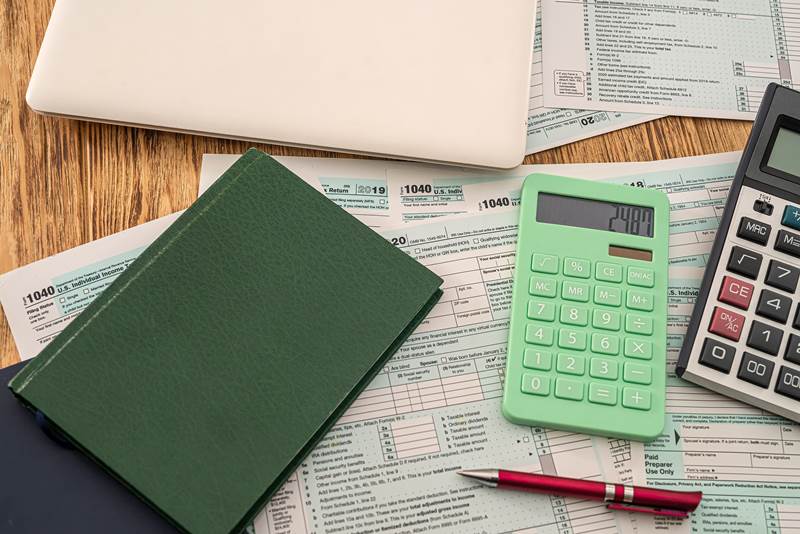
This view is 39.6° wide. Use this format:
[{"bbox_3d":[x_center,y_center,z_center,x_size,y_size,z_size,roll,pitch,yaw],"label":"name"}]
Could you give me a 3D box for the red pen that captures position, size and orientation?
[{"bbox_3d":[0.101,0.127,0.625,0.139,0.011,0.014,8,63,-1],"label":"red pen"}]

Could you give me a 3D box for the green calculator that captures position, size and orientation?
[{"bbox_3d":[0.115,0.021,0.677,0.093,0.013,0.165,9,63,0],"label":"green calculator"}]

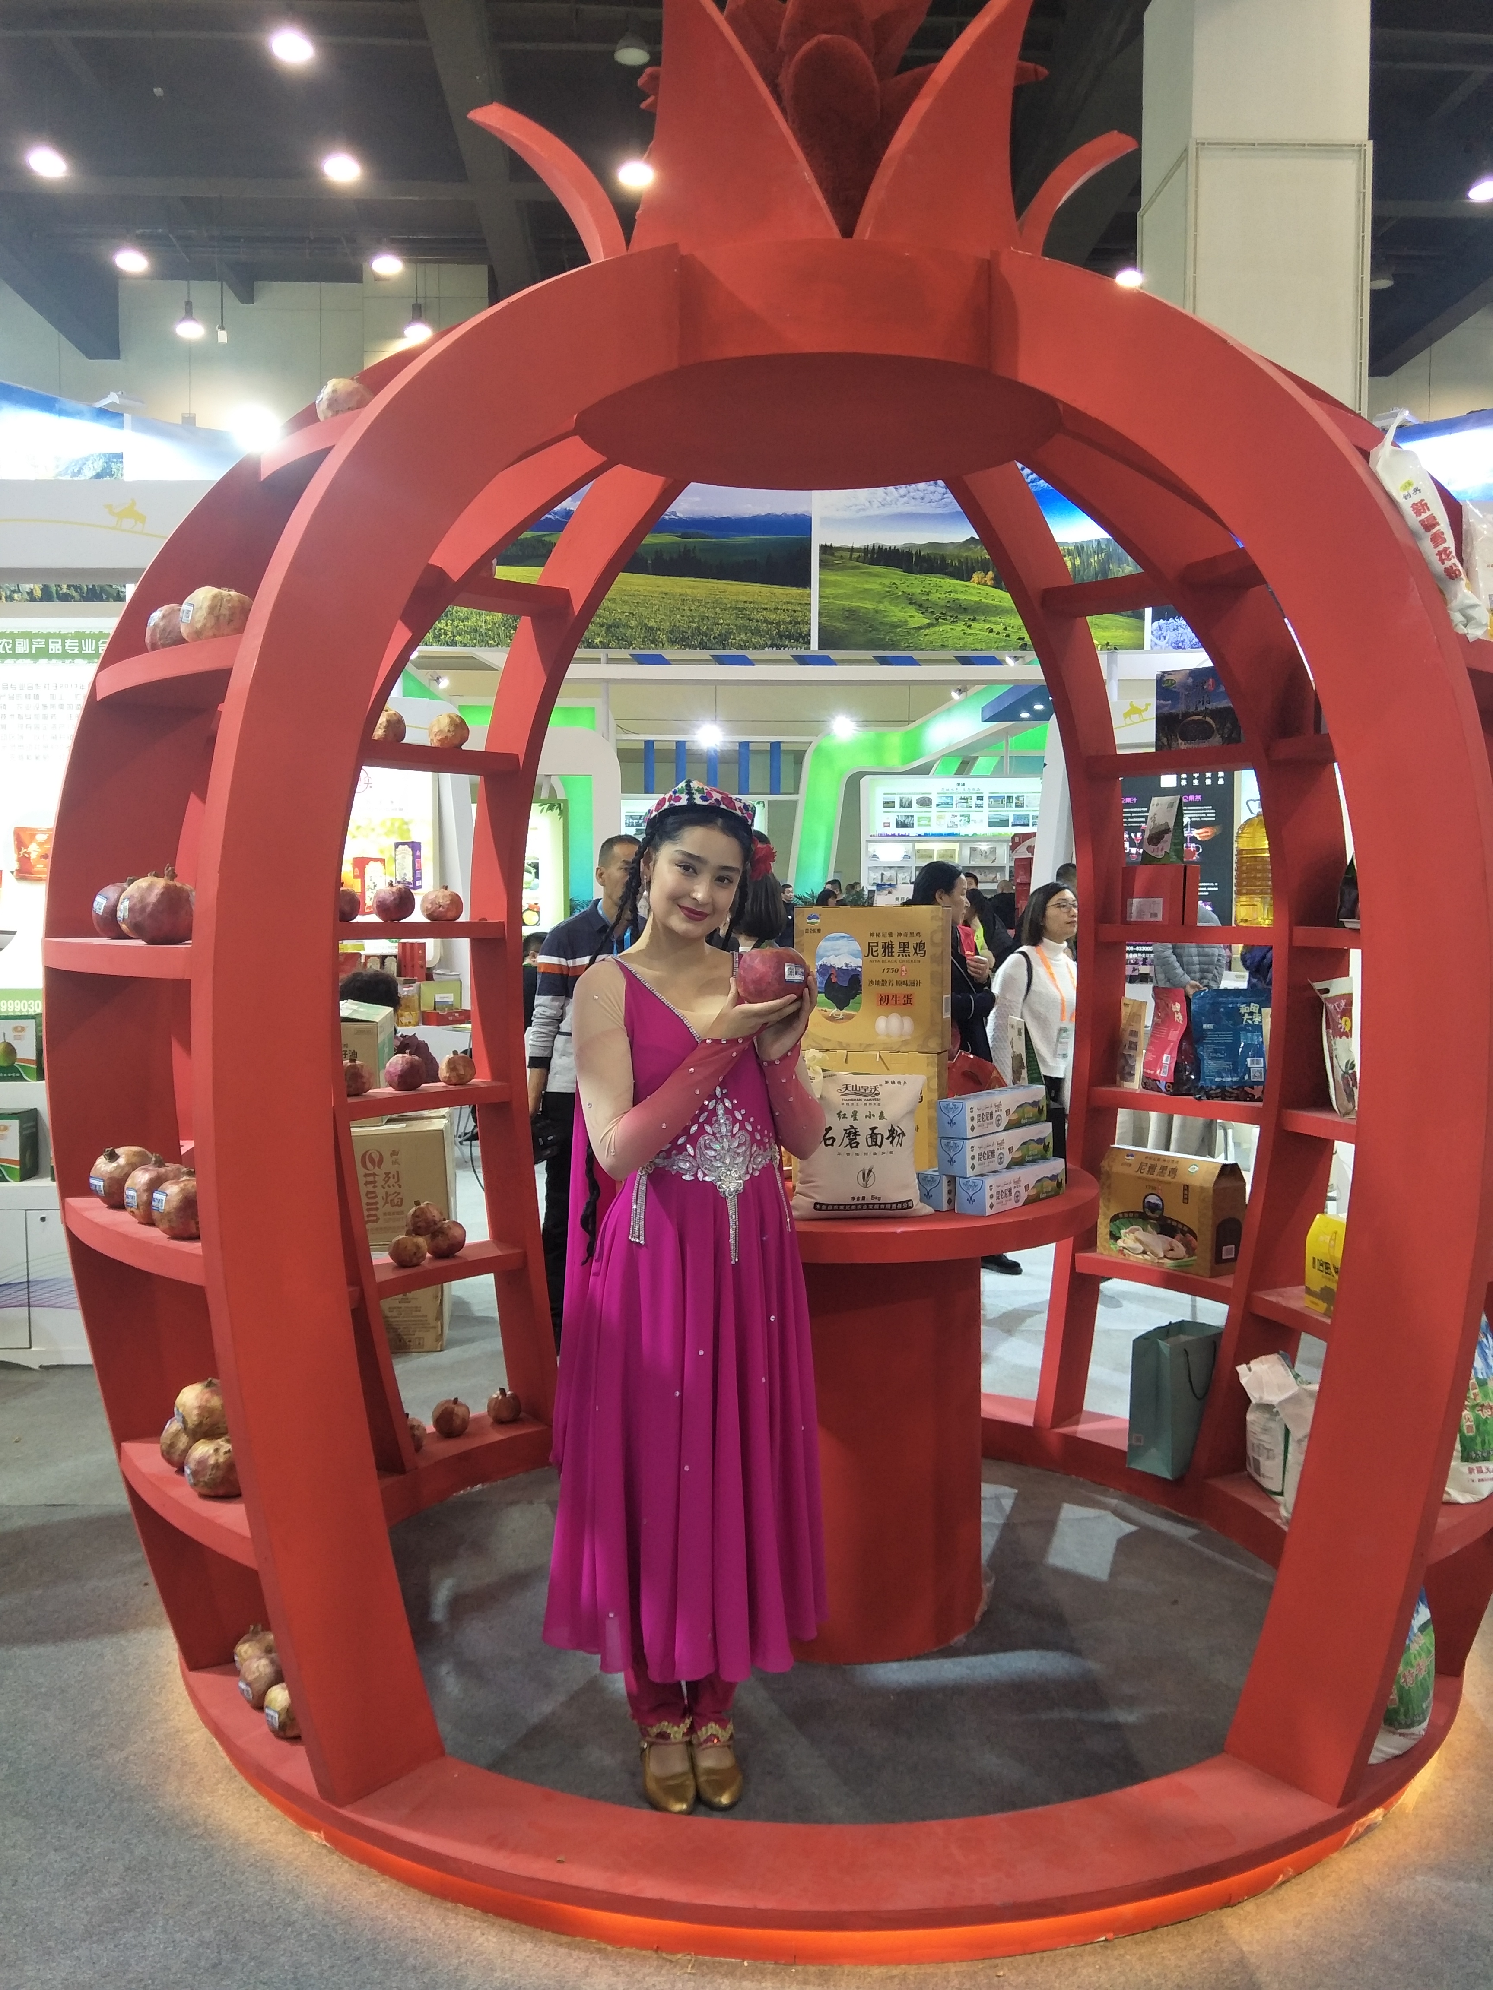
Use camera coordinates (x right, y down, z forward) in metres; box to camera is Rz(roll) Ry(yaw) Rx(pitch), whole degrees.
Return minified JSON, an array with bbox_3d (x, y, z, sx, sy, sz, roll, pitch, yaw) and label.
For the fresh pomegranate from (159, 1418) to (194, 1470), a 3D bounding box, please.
[{"bbox_3d":[-0.913,0.723,2.245,0.092,0.092,0.092,0,4,0],"label":"fresh pomegranate"}]

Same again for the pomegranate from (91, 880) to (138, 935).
[{"bbox_3d":[-0.997,-0.137,2.190,0.093,0.097,0.093,0,4,0],"label":"pomegranate"}]

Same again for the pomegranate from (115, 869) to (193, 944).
[{"bbox_3d":[-0.854,-0.127,1.996,0.112,0.108,0.112,0,4,0],"label":"pomegranate"}]

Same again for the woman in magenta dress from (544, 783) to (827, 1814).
[{"bbox_3d":[-0.102,0.489,2.296,0.470,1.670,0.470,0,4,-10],"label":"woman in magenta dress"}]

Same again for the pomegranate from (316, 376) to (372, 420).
[{"bbox_3d":[-0.642,-0.951,2.214,0.097,0.090,0.097,0,4,0],"label":"pomegranate"}]

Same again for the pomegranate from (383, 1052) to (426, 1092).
[{"bbox_3d":[-0.859,0.195,3.489,0.099,0.097,0.099,0,4,0],"label":"pomegranate"}]

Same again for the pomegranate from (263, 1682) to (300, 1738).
[{"bbox_3d":[-0.744,1.175,2.264,0.086,0.086,0.086,-1,4,-19],"label":"pomegranate"}]

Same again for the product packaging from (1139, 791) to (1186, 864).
[{"bbox_3d":[1.053,-0.418,3.481,0.070,0.170,0.100,-3,5,-41],"label":"product packaging"}]

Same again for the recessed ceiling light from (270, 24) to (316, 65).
[{"bbox_3d":[-4.534,-9.488,13.782,0.430,0.250,0.430,0,4,0],"label":"recessed ceiling light"}]

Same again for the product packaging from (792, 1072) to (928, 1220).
[{"bbox_3d":[0.214,0.279,2.553,0.245,0.260,0.135,0,4,-3],"label":"product packaging"}]

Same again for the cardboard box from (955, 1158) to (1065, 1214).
[{"bbox_3d":[0.511,0.365,2.654,0.070,0.070,0.272,4,6,44],"label":"cardboard box"}]

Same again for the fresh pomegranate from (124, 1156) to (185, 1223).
[{"bbox_3d":[-0.905,0.296,2.108,0.094,0.102,0.094,0,4,0],"label":"fresh pomegranate"}]

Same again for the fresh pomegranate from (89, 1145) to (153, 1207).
[{"bbox_3d":[-1.014,0.296,2.238,0.094,0.097,0.094,-1,4,-22],"label":"fresh pomegranate"}]

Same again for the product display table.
[{"bbox_3d":[0.185,0.837,2.990,1.090,0.910,1.090,0,4,0],"label":"product display table"}]

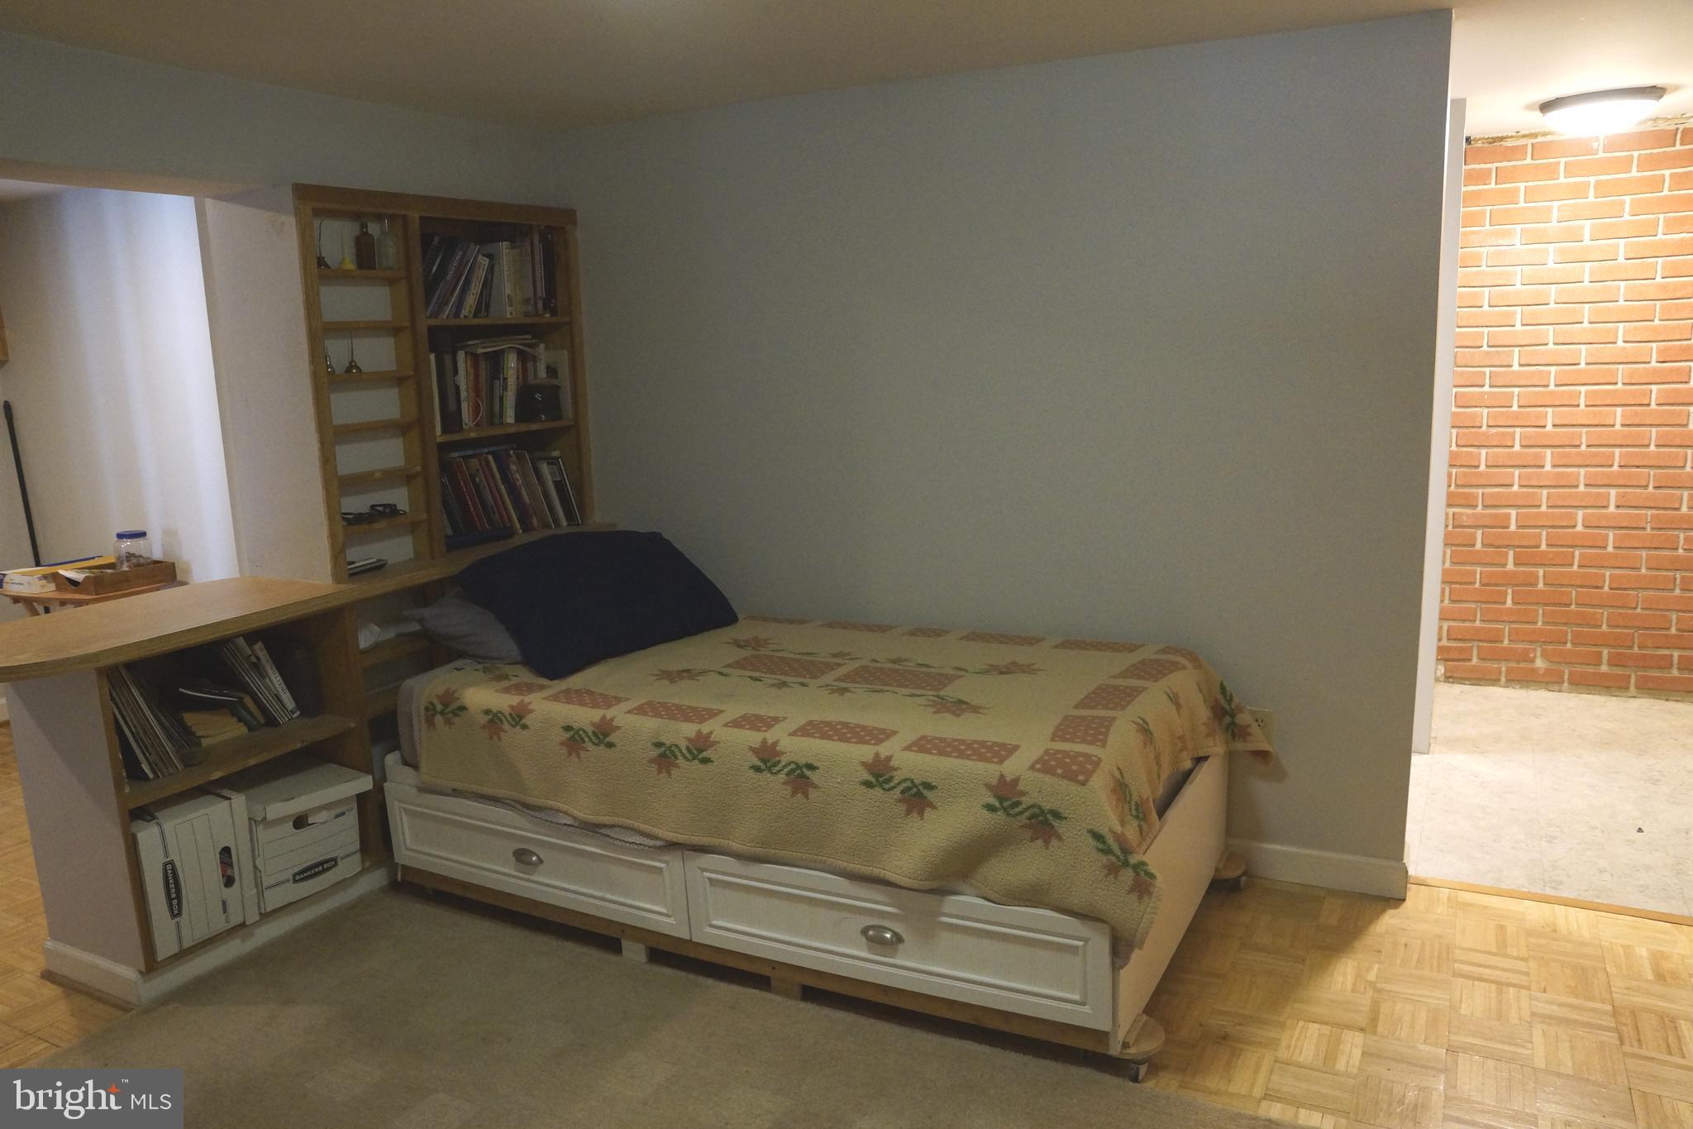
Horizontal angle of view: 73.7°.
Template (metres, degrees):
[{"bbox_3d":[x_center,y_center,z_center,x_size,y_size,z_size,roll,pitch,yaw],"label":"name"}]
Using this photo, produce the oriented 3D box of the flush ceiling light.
[{"bbox_3d":[2.273,-1.370,3.391,0.315,0.095,0.315,3,12,26],"label":"flush ceiling light"}]

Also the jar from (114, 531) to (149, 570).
[{"bbox_3d":[-2.805,-0.044,4.437,0.128,0.165,0.128,-2,11,0],"label":"jar"}]

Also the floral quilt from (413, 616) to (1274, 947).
[{"bbox_3d":[-0.069,0.428,2.939,2.000,0.340,1.010,3,12,26],"label":"floral quilt"}]

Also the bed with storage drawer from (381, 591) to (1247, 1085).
[{"bbox_3d":[-0.105,0.571,3.005,2.050,0.645,1.000,3,12,26],"label":"bed with storage drawer"}]

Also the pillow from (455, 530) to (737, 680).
[{"bbox_3d":[-0.692,0.099,3.267,0.440,0.155,0.680,49,35,19],"label":"pillow"}]

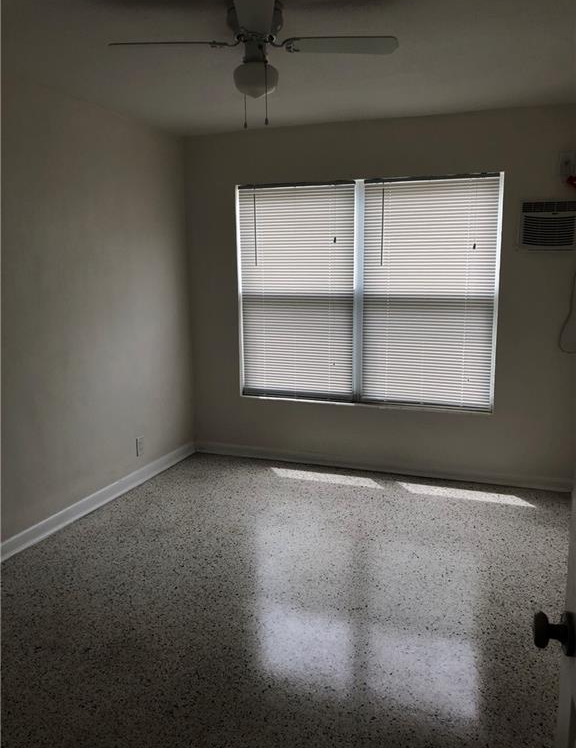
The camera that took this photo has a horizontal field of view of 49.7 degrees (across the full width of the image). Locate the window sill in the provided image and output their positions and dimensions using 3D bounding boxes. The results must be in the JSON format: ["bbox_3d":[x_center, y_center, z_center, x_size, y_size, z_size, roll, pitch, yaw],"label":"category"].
[{"bbox_3d":[0.521,0.209,4.588,1.879,0.037,0.106,3,10,20],"label":"window sill"}]

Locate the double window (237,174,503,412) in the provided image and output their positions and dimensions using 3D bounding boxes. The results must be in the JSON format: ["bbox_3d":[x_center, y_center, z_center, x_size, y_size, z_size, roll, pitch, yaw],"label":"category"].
[{"bbox_3d":[0.515,-0.563,4.448,1.879,1.582,0.091,3,10,20],"label":"double window"}]

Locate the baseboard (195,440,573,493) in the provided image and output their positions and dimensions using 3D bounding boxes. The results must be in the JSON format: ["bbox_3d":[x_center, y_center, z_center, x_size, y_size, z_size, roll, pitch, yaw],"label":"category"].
[{"bbox_3d":[0.605,0.680,4.593,2.929,0.093,0.018,3,10,20],"label":"baseboard"}]

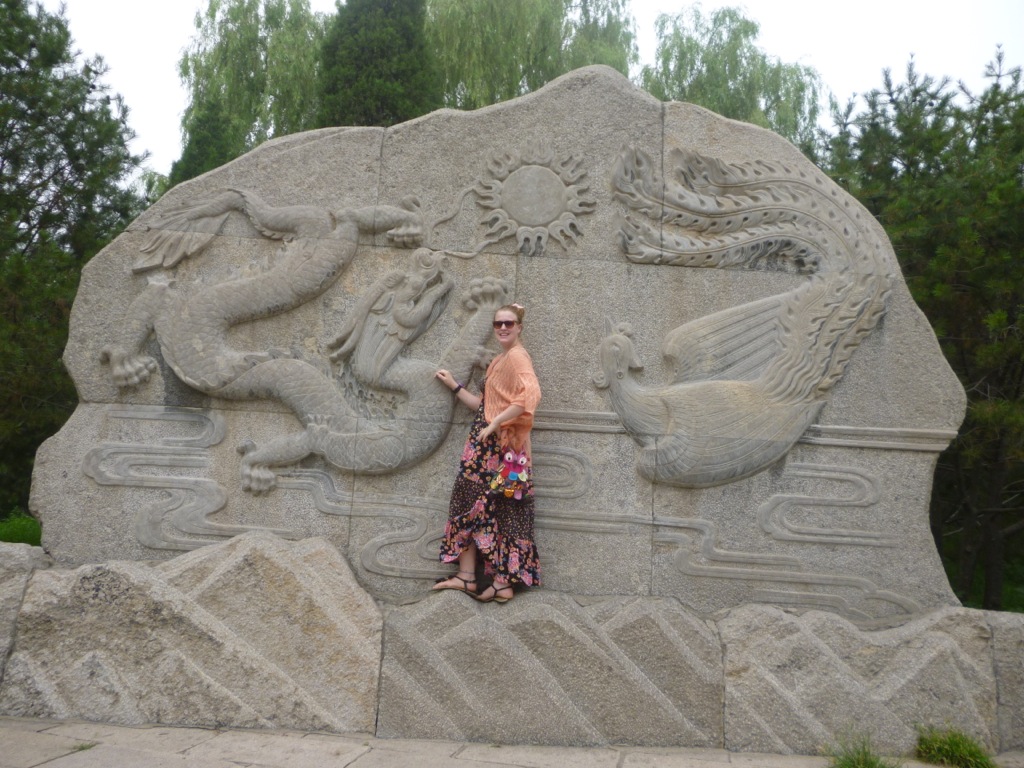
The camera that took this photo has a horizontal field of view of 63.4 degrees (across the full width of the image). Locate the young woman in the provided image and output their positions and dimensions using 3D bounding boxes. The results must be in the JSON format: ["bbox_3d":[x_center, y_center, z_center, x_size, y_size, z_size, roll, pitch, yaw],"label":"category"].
[{"bbox_3d":[-0.138,0.360,4.694,0.530,1.670,0.530,7,-7,-37],"label":"young woman"}]

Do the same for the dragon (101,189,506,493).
[{"bbox_3d":[-1.220,-0.259,4.892,2.344,1.818,0.200,3,-6,-2],"label":"dragon"}]

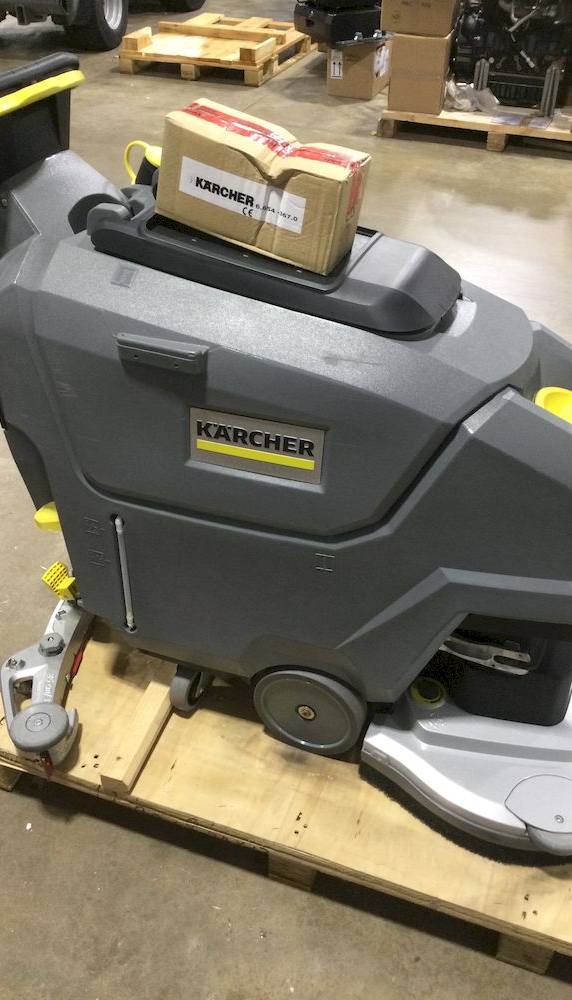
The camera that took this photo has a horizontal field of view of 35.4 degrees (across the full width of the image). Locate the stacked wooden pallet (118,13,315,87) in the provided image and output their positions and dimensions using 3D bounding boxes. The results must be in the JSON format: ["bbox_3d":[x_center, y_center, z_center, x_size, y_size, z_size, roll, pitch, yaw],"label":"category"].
[{"bbox_3d":[-0.381,-2.960,5.775,0.950,0.208,1.080,15,42,18],"label":"stacked wooden pallet"}]

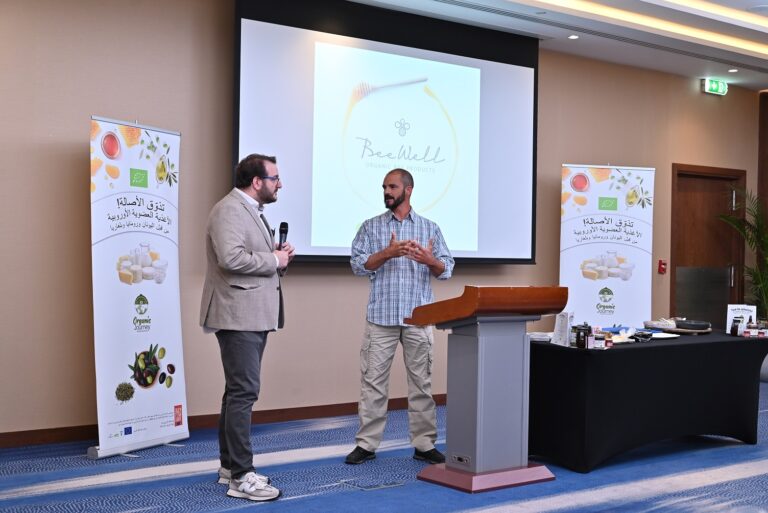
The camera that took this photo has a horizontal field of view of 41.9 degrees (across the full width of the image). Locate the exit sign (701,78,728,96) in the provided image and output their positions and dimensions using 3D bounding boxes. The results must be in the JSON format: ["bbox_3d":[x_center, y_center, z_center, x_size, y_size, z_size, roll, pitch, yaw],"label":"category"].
[{"bbox_3d":[3.489,-1.781,10.573,0.400,0.150,0.070,1,0,-36],"label":"exit sign"}]

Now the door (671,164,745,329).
[{"bbox_3d":[3.428,0.186,10.620,1.270,2.260,0.120,1,0,-36],"label":"door"}]

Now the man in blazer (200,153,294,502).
[{"bbox_3d":[-0.724,0.345,5.300,0.450,1.780,0.510,1,0,12],"label":"man in blazer"}]

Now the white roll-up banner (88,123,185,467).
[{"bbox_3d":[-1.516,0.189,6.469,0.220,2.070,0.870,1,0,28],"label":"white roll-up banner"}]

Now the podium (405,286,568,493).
[{"bbox_3d":[0.570,0.709,5.678,0.690,1.090,0.610,1,0,-38],"label":"podium"}]

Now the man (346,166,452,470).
[{"bbox_3d":[0.098,0.357,6.130,0.650,1.790,0.420,1,0,2],"label":"man"}]

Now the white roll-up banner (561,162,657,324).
[{"bbox_3d":[1.946,0.248,8.773,0.870,2.070,0.200,1,0,-11],"label":"white roll-up banner"}]

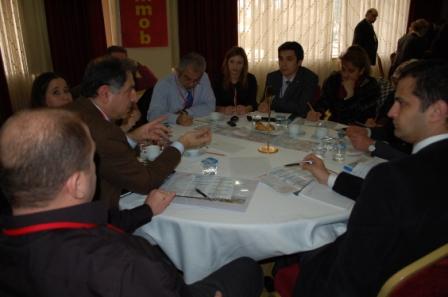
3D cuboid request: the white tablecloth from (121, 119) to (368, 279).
[{"bbox_3d":[0.062,0.332,2.062,1.820,0.750,1.820,0,17,0],"label":"white tablecloth"}]

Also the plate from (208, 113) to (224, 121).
[{"bbox_3d":[-0.059,-0.239,2.575,0.135,0.035,0.135,0,17,0],"label":"plate"}]

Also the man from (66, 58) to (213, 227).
[{"bbox_3d":[-0.499,0.243,1.499,0.800,1.260,0.580,-11,20,-31],"label":"man"}]

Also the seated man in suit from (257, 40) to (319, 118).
[{"bbox_3d":[0.469,-0.169,2.703,0.540,1.320,0.780,10,20,29],"label":"seated man in suit"}]

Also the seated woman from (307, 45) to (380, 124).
[{"bbox_3d":[0.830,-0.069,2.462,0.760,1.270,0.540,-16,23,-41],"label":"seated woman"}]

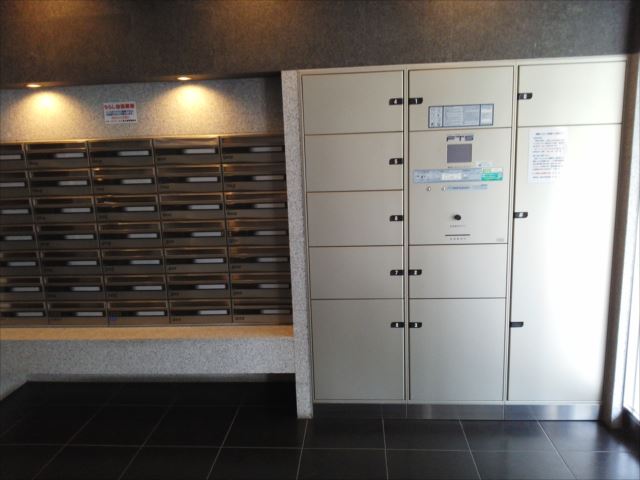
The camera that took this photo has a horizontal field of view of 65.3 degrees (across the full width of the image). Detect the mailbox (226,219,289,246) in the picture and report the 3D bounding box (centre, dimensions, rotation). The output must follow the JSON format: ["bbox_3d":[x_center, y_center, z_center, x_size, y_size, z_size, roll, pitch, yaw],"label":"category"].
[{"bbox_3d":[-0.317,-0.051,2.786,0.357,0.146,0.220,-1,11,5],"label":"mailbox"}]

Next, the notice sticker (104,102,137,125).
[{"bbox_3d":[-1.066,-0.679,2.670,0.180,0.106,0.008,-1,11,4],"label":"notice sticker"}]

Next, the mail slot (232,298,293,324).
[{"bbox_3d":[-0.301,0.386,2.868,0.357,0.146,0.220,-1,11,5],"label":"mail slot"}]

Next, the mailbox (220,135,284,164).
[{"bbox_3d":[-0.332,-0.487,2.704,0.357,0.146,0.220,-1,11,5],"label":"mailbox"}]

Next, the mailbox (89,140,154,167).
[{"bbox_3d":[-1.073,-0.487,2.845,0.361,0.147,0.250,-1,11,4],"label":"mailbox"}]

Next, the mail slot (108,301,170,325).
[{"bbox_3d":[-1.043,0.398,3.009,0.361,0.122,0.250,-1,11,4],"label":"mail slot"}]

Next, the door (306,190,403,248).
[{"bbox_3d":[0.180,-0.105,2.489,0.476,0.275,0.030,-1,10,5],"label":"door"}]

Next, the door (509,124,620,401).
[{"bbox_3d":[1.186,0.147,2.461,0.469,1.386,0.040,-1,10,4],"label":"door"}]

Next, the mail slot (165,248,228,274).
[{"bbox_3d":[-0.687,0.100,2.927,0.362,0.147,0.250,-1,11,4],"label":"mail slot"}]

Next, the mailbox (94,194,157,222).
[{"bbox_3d":[-1.044,-0.194,2.887,0.363,0.150,0.280,-1,11,4],"label":"mailbox"}]

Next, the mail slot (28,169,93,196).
[{"bbox_3d":[-1.404,-0.320,2.818,0.357,0.146,0.220,-1,11,5],"label":"mail slot"}]

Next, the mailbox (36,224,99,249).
[{"bbox_3d":[-1.394,-0.029,2.873,0.357,0.146,0.220,-1,11,5],"label":"mailbox"}]

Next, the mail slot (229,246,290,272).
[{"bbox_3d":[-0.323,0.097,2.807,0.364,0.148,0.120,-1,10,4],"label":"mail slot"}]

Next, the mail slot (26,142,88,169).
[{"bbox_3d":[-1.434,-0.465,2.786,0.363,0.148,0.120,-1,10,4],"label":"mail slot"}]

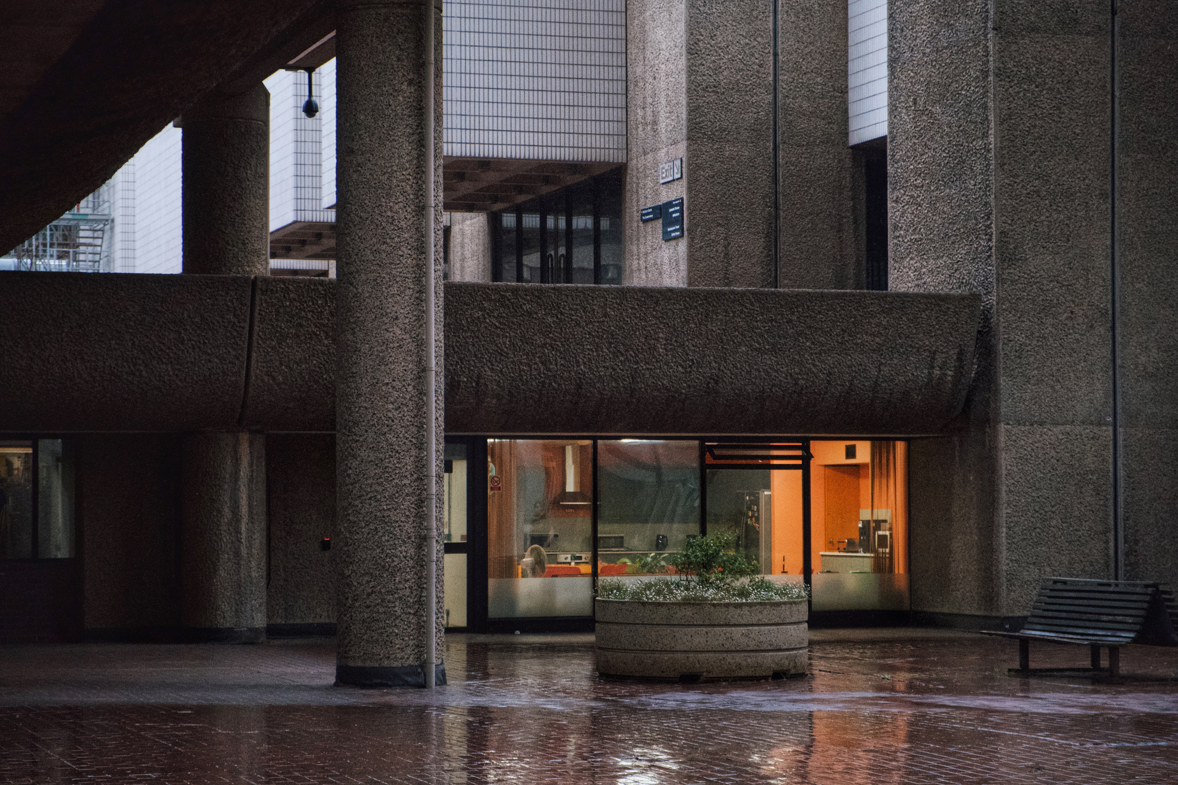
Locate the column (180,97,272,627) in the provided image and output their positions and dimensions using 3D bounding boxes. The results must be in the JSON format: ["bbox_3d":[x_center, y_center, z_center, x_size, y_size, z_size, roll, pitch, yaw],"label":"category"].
[{"bbox_3d":[-4.144,-0.352,31.023,1.005,6.333,1.005,1,-2,-18],"label":"column"}]

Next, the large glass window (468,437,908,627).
[{"bbox_3d":[1.313,1.724,33.810,5.850,2.300,0.150,1,-2,-18],"label":"large glass window"}]

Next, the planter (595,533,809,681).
[{"bbox_3d":[1.032,1.931,24.827,1.955,1.268,1.955,0,-2,0],"label":"planter"}]

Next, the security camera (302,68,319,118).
[{"bbox_3d":[-3.081,-3.310,30.000,0.185,0.559,0.185,1,-2,-18],"label":"security camera"}]

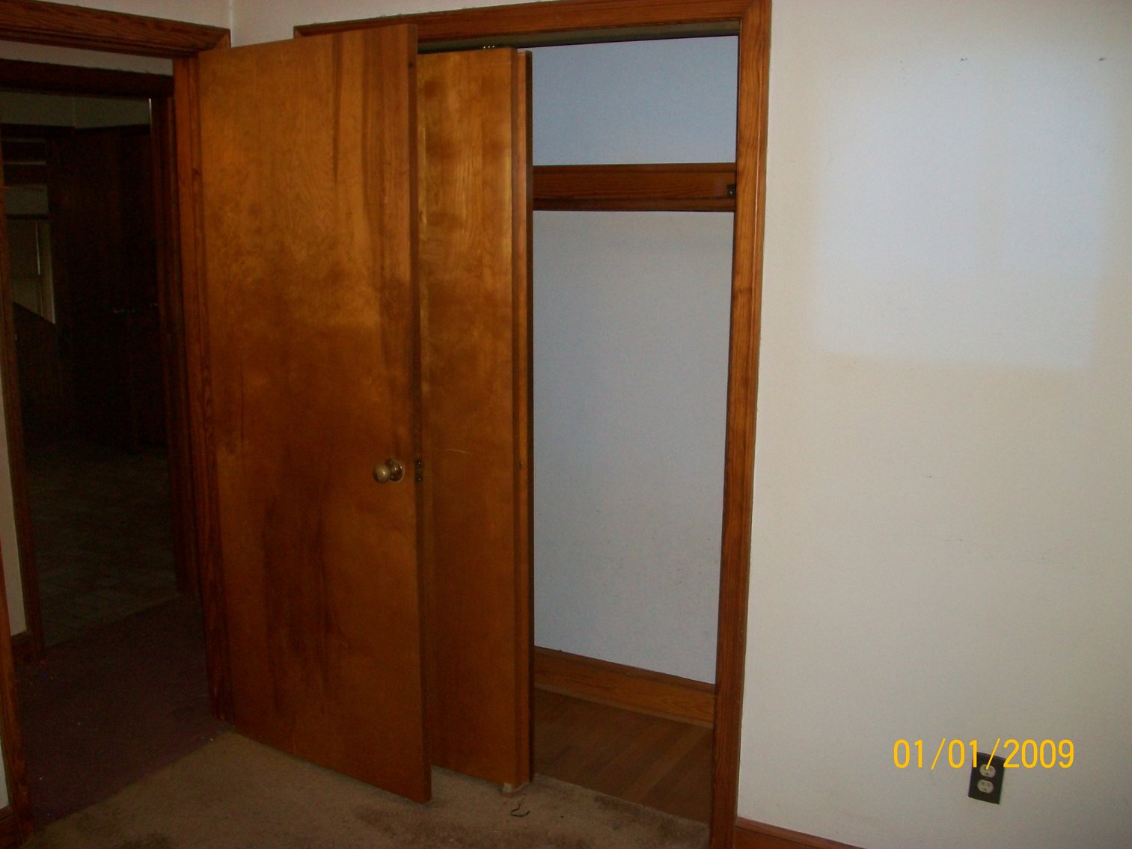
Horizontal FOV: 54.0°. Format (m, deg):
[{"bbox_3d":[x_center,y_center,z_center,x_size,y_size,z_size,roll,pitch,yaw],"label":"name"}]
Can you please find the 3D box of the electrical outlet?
[{"bbox_3d":[0.937,0.789,2.477,0.070,0.114,0.008,6,13,27],"label":"electrical outlet"}]

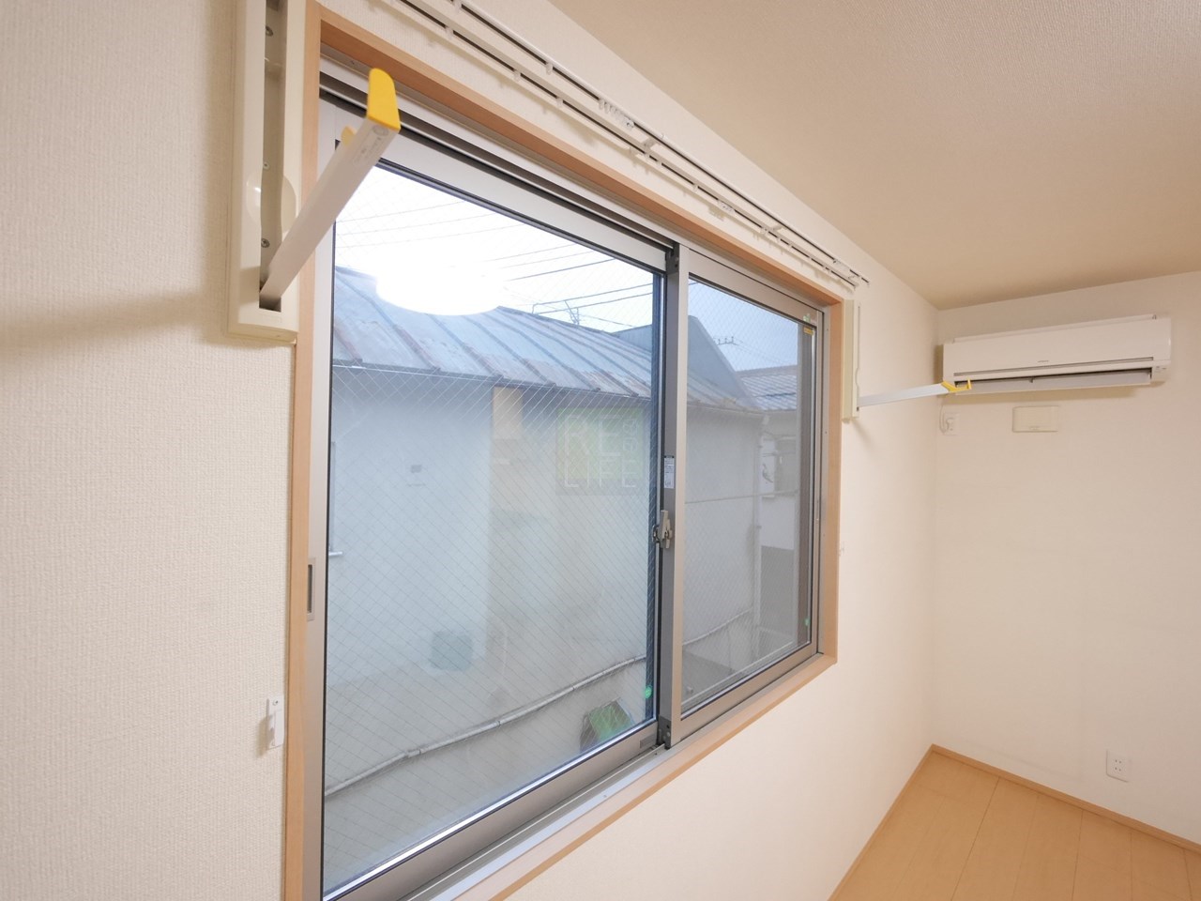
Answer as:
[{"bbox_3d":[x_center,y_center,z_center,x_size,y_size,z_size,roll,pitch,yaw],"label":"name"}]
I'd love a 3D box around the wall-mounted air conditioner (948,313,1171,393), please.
[{"bbox_3d":[2.135,-0.438,2.336,0.210,0.293,0.786,1,0,-43],"label":"wall-mounted air conditioner"}]

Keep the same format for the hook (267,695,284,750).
[{"bbox_3d":[-0.408,0.348,0.614,0.018,0.064,0.022,1,0,-43],"label":"hook"}]

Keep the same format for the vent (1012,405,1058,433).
[{"bbox_3d":[2.171,-0.156,2.428,0.025,0.128,0.165,1,0,-43],"label":"vent"}]

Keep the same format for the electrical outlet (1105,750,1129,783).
[{"bbox_3d":[2.350,1.433,2.206,0.010,0.118,0.070,1,0,-43],"label":"electrical outlet"}]

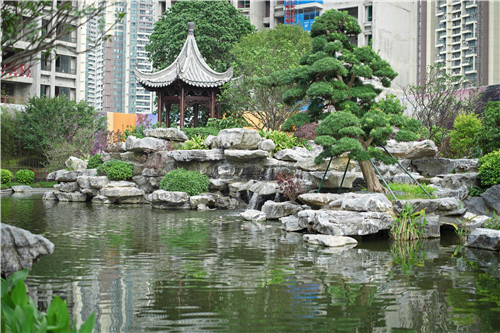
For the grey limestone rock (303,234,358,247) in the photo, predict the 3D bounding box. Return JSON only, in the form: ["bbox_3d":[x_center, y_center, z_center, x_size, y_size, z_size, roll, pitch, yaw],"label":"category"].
[{"bbox_3d":[1.672,1.537,15.810,1.128,0.246,0.600,1,0,6],"label":"grey limestone rock"}]

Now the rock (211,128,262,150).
[{"bbox_3d":[-0.518,-1.036,29.300,1.995,0.844,1.400,1,0,0],"label":"rock"}]

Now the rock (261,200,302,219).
[{"bbox_3d":[1.110,1.515,26.900,1.450,0.600,1.000,1,0,0],"label":"rock"}]

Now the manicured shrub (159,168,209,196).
[{"bbox_3d":[-2.486,0.612,29.202,1.874,1.071,1.750,1,0,-5],"label":"manicured shrub"}]

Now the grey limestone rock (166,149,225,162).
[{"bbox_3d":[-2.236,-0.456,31.620,2.360,0.511,1.200,1,0,-4],"label":"grey limestone rock"}]

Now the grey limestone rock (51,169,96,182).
[{"bbox_3d":[-7.401,0.380,32.200,1.855,0.590,1.250,1,0,0],"label":"grey limestone rock"}]

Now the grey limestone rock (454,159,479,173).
[{"bbox_3d":[7.655,-0.035,27.000,0.860,0.480,0.650,1,0,0],"label":"grey limestone rock"}]

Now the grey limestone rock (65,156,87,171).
[{"bbox_3d":[-8.752,-0.150,38.300,1.080,0.670,0.800,1,0,0],"label":"grey limestone rock"}]

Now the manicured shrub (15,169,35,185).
[{"bbox_3d":[-15.061,0.668,51.000,1.270,1.030,1.250,1,0,0],"label":"manicured shrub"}]

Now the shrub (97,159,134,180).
[{"bbox_3d":[-5.690,0.148,32.364,1.547,0.975,1.400,1,0,-10],"label":"shrub"}]

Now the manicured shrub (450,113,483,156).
[{"bbox_3d":[7.892,-1.096,27.900,1.206,1.754,1.300,1,0,16],"label":"manicured shrub"}]

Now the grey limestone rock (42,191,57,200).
[{"bbox_3d":[-9.951,1.439,37.900,0.720,0.480,0.600,1,0,0],"label":"grey limestone rock"}]

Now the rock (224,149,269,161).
[{"bbox_3d":[-0.149,-0.511,32.500,1.870,0.500,1.200,1,0,0],"label":"rock"}]

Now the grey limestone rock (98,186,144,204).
[{"bbox_3d":[-5.217,1.177,31.000,1.867,0.694,1.200,1,0,0],"label":"grey limestone rock"}]

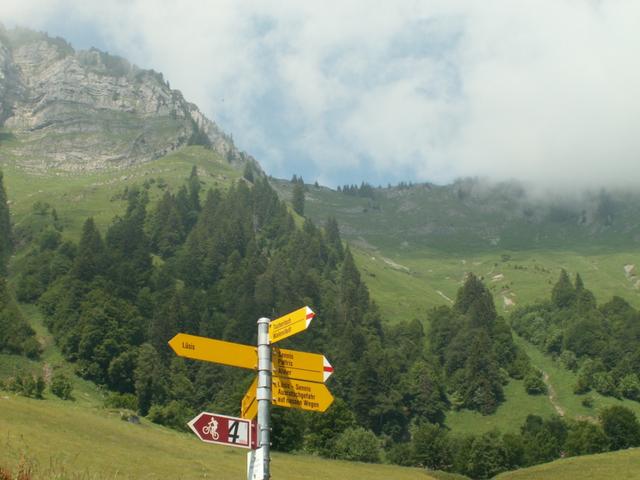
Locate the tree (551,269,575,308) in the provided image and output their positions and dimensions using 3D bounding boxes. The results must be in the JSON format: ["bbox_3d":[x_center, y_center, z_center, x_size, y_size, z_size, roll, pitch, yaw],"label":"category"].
[{"bbox_3d":[85.340,17.420,390.400,8.090,15.300,8.090,-1,-15,0],"label":"tree"}]

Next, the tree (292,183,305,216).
[{"bbox_3d":[-10.460,-20.430,539.510,5.840,18.630,5.840,-1,-15,0],"label":"tree"}]

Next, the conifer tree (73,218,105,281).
[{"bbox_3d":[-59.000,2.690,283.920,8.450,18.020,8.450,-1,-15,0],"label":"conifer tree"}]

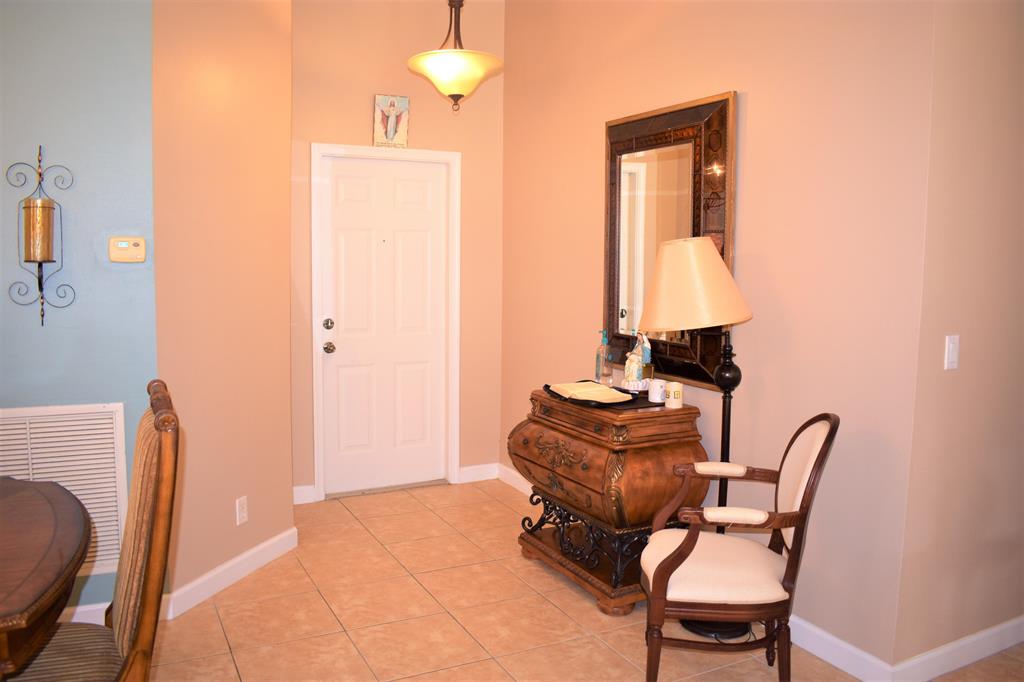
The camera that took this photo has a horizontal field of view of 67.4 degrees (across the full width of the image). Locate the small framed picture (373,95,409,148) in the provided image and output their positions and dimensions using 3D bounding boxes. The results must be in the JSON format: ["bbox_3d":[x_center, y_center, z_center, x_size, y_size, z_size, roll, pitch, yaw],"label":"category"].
[{"bbox_3d":[-0.727,-1.322,4.634,0.220,0.313,0.020,-2,6,-28],"label":"small framed picture"}]

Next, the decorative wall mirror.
[{"bbox_3d":[0.696,-0.443,3.482,0.050,1.185,0.880,-2,6,-27],"label":"decorative wall mirror"}]

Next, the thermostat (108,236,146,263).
[{"bbox_3d":[-1.411,-0.334,2.818,0.127,0.094,0.030,-2,6,-28],"label":"thermostat"}]

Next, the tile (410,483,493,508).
[{"bbox_3d":[-0.388,0.990,4.849,0.427,0.010,0.427,-1,6,-27],"label":"tile"}]

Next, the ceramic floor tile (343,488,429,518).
[{"bbox_3d":[-0.759,0.983,4.570,0.426,0.013,0.426,-2,6,-27],"label":"ceramic floor tile"}]

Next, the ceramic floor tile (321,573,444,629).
[{"bbox_3d":[-0.548,1.101,3.230,0.427,0.013,0.427,-2,6,-27],"label":"ceramic floor tile"}]

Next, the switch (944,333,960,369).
[{"bbox_3d":[1.429,0.038,2.491,0.073,0.115,0.012,-2,6,-28],"label":"switch"}]

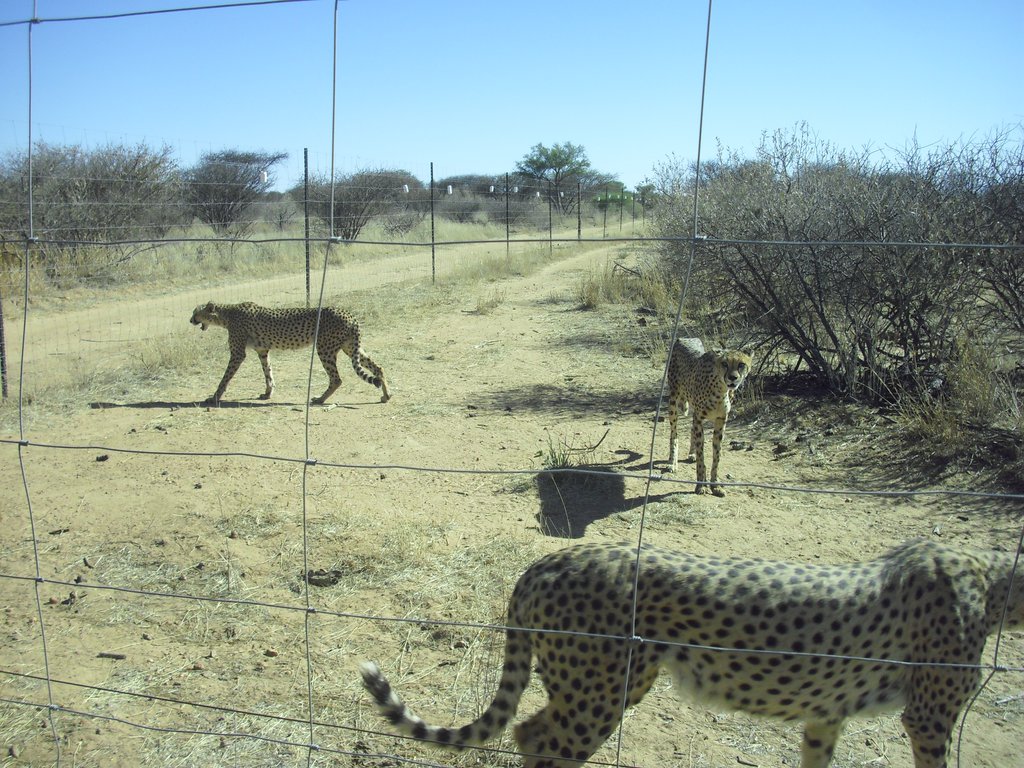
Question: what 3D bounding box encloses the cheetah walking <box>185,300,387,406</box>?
[{"bbox_3d":[-1.680,-0.239,8.639,1.480,0.770,0.340,0,9,2],"label":"cheetah walking"}]

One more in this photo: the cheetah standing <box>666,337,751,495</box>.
[{"bbox_3d":[1.045,0.131,6.207,0.310,0.800,1.340,-1,9,-4],"label":"cheetah standing"}]

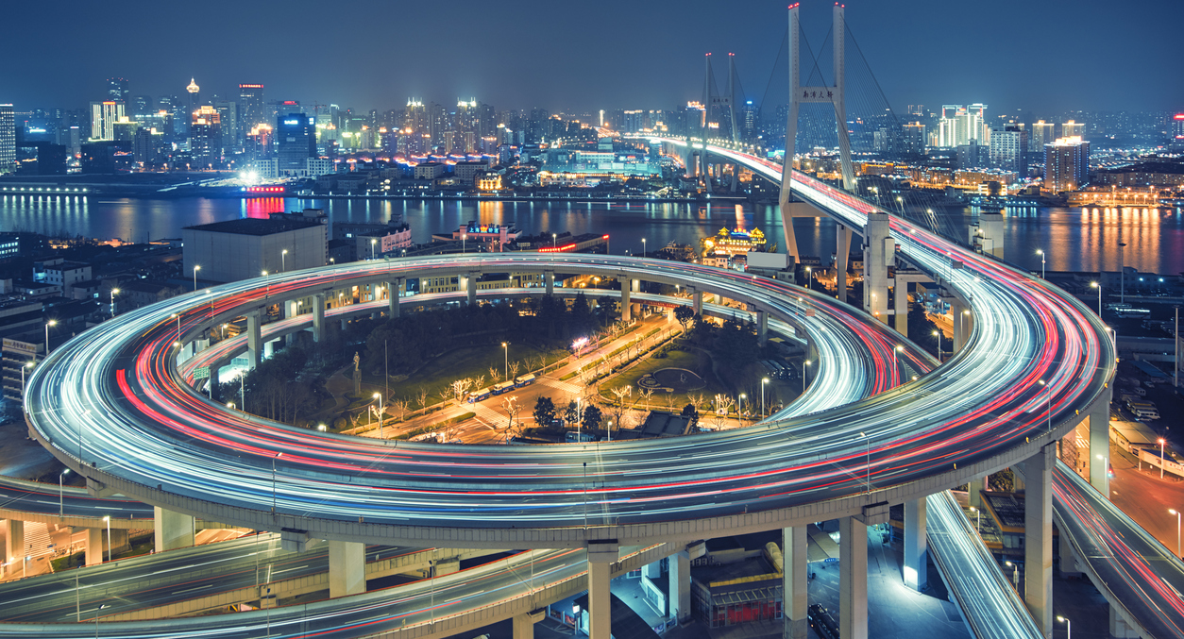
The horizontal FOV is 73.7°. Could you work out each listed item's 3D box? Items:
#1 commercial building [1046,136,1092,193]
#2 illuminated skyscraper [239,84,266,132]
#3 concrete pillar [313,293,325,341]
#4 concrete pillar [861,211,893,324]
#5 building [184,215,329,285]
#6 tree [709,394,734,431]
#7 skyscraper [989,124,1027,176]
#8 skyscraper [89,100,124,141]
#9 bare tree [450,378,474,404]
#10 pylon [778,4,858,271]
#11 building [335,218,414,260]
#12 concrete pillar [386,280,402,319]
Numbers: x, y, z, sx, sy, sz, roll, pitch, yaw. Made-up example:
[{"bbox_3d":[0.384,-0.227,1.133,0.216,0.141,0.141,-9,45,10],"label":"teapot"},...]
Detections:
[{"bbox_3d":[541.127,-178.604,900.641,34.000,59.000,48.000,12,17,43],"label":"commercial building"},{"bbox_3d":[-681.165,-406.243,1580.000,40.000,136.000,34.000,-2,14,-8],"label":"illuminated skyscraper"},{"bbox_3d":[-98.533,1.363,285.000,2.700,20.500,2.700,8,15,29],"label":"concrete pillar"},{"bbox_3d":[102.810,-11.614,283.261,10.500,53.030,7.800,0,12,0],"label":"concrete pillar"},{"bbox_3d":[-182.269,-36.905,429.600,57.000,26.800,41.000,5,14,22],"label":"building"},{"bbox_3d":[36.239,26.283,222.000,6.400,9.300,6.200,0,13,0],"label":"tree"},{"bbox_3d":[564.819,-227.787,1068.376,37.000,68.000,36.000,11,16,40],"label":"skyscraper"},{"bbox_3d":[-904.467,-356.864,1470.000,52.000,104.000,30.000,-3,14,-11],"label":"skyscraper"},{"bbox_3d":[-40.208,22.190,243.636,7.300,7.990,6.800,0,12,0],"label":"bare tree"},{"bbox_3d":[132.324,-106.632,462.000,44.000,149.000,10.000,0,14,2],"label":"pylon"},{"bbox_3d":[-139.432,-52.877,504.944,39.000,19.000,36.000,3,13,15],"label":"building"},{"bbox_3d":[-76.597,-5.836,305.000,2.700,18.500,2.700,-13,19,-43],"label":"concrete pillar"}]

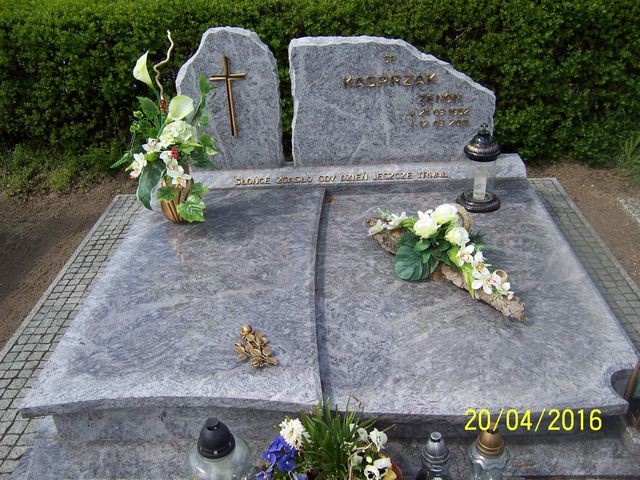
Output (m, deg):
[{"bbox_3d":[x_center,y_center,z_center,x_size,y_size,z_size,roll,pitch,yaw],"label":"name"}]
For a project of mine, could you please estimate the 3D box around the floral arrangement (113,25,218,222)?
[{"bbox_3d":[-0.671,-0.450,2.550,0.461,0.799,0.332,-2,30,4],"label":"floral arrangement"}]

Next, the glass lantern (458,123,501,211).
[{"bbox_3d":[0.684,-0.322,2.590,0.189,0.364,0.189,-2,30,4],"label":"glass lantern"}]

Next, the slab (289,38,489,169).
[{"bbox_3d":[0.338,-0.654,2.869,0.950,0.584,0.101,-2,30,4],"label":"slab"}]

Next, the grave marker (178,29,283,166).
[{"bbox_3d":[-0.433,-0.663,2.901,0.474,0.667,0.101,-2,30,4],"label":"grave marker"}]

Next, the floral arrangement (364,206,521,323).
[{"bbox_3d":[0.438,0.011,2.202,0.295,0.203,0.806,-25,36,-32],"label":"floral arrangement"}]

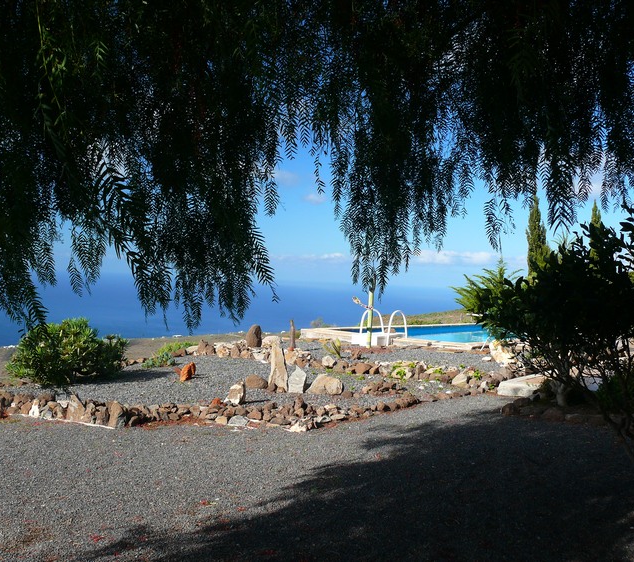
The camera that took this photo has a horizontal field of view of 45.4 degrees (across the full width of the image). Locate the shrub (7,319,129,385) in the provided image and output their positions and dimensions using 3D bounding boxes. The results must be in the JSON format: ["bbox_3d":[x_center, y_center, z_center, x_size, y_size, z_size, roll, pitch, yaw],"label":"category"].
[{"bbox_3d":[-3.300,0.900,10.000,1.530,0.830,1.400,3,0,-18],"label":"shrub"}]

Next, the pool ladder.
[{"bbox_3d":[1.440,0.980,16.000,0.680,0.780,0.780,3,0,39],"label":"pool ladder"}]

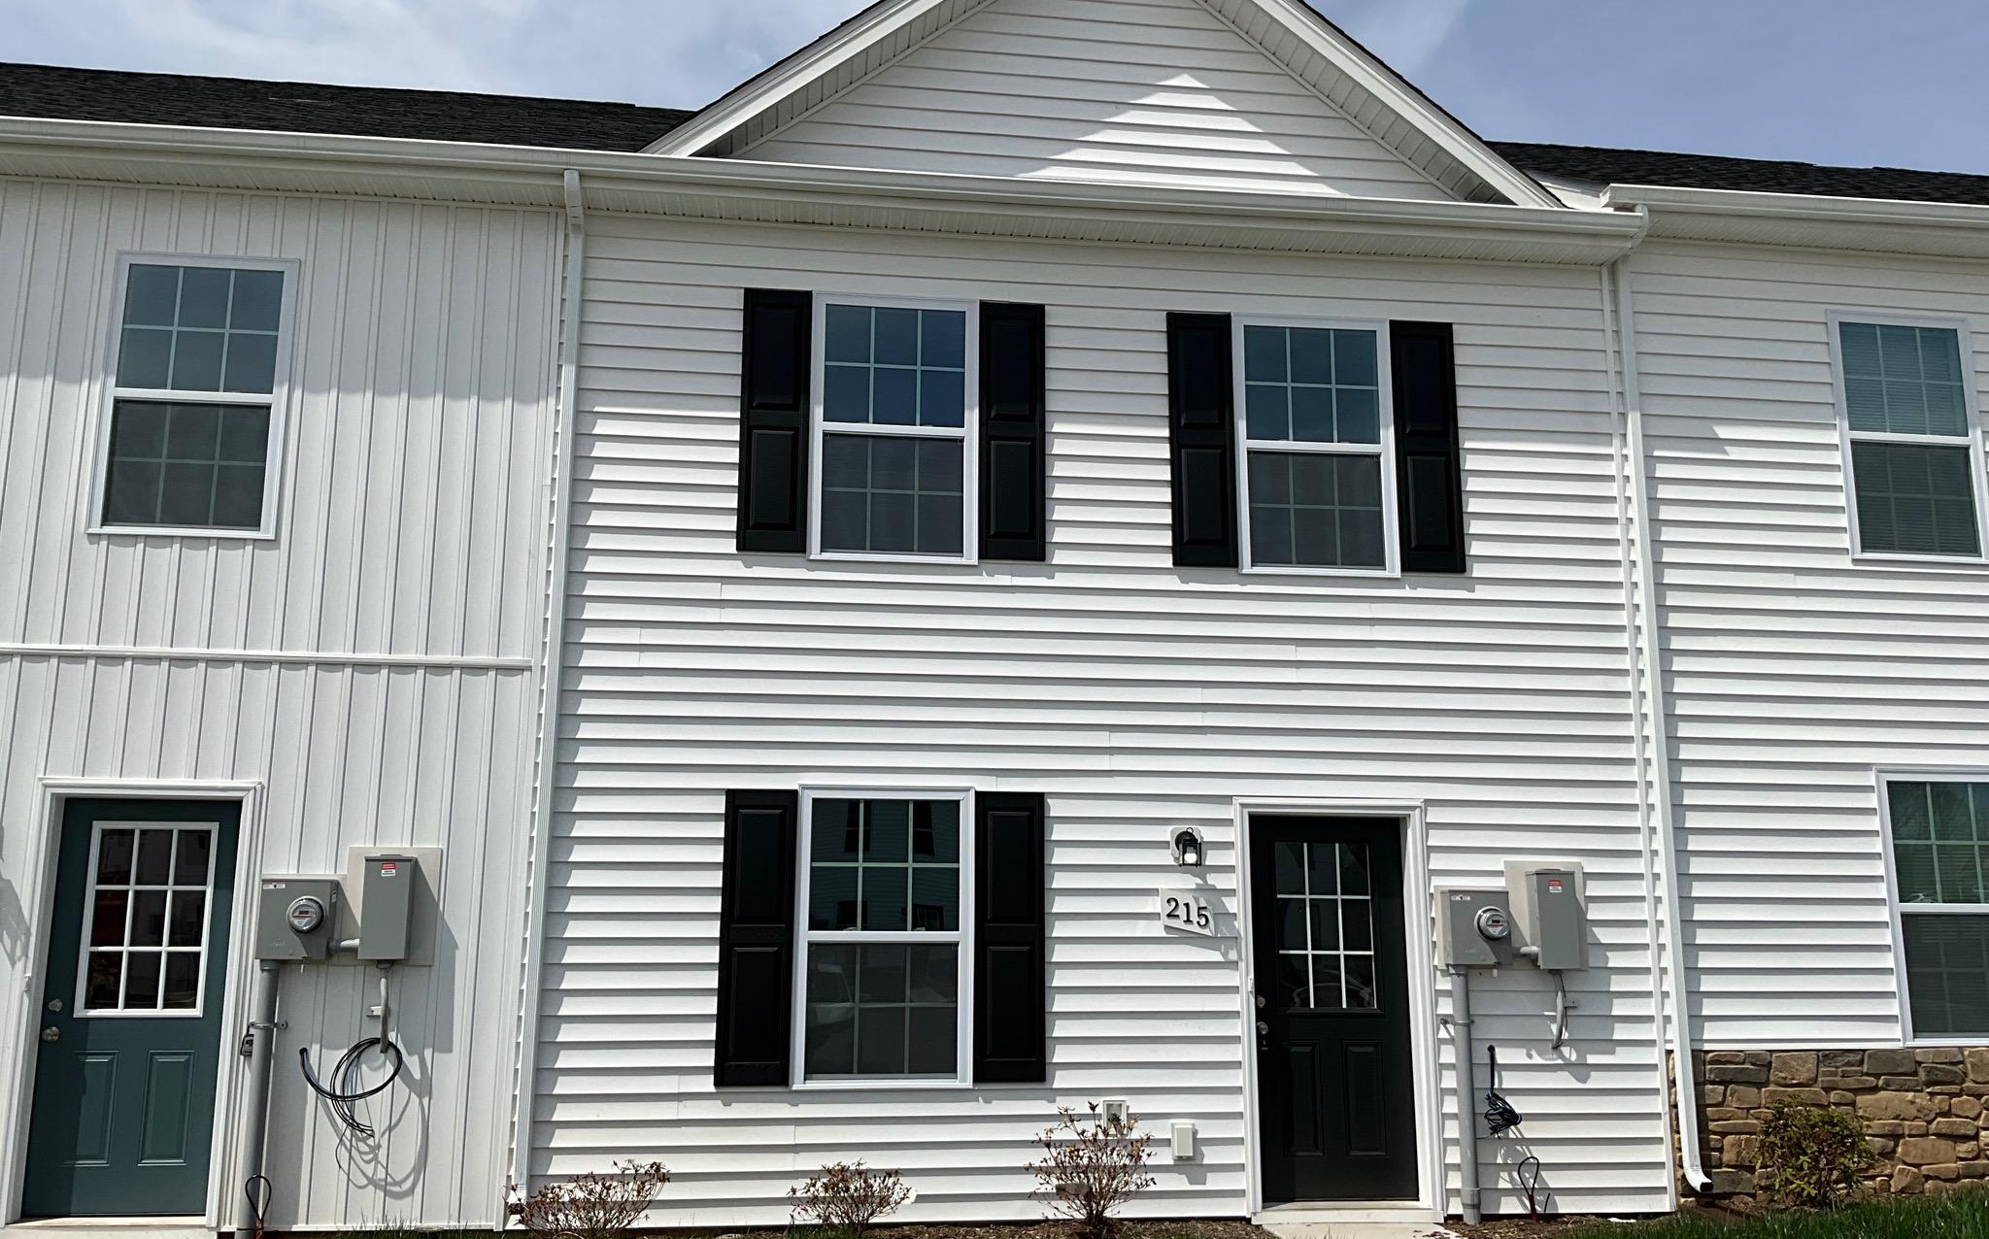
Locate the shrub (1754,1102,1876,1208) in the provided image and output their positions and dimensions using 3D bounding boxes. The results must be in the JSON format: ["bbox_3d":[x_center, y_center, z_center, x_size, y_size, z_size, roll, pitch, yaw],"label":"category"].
[{"bbox_3d":[4.222,2.748,8.572,0.580,0.550,0.550,2,-12,-7],"label":"shrub"}]

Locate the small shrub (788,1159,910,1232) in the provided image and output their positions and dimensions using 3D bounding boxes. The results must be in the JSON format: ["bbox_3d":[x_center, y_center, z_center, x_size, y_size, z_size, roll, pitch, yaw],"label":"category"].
[{"bbox_3d":[-0.687,2.775,7.980,0.570,0.341,0.500,2,-12,-7],"label":"small shrub"}]

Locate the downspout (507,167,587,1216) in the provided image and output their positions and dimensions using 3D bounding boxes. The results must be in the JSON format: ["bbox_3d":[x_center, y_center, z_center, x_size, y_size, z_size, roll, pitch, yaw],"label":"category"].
[{"bbox_3d":[-2.292,0.233,8.523,0.070,5.338,0.365,2,-12,-7],"label":"downspout"}]

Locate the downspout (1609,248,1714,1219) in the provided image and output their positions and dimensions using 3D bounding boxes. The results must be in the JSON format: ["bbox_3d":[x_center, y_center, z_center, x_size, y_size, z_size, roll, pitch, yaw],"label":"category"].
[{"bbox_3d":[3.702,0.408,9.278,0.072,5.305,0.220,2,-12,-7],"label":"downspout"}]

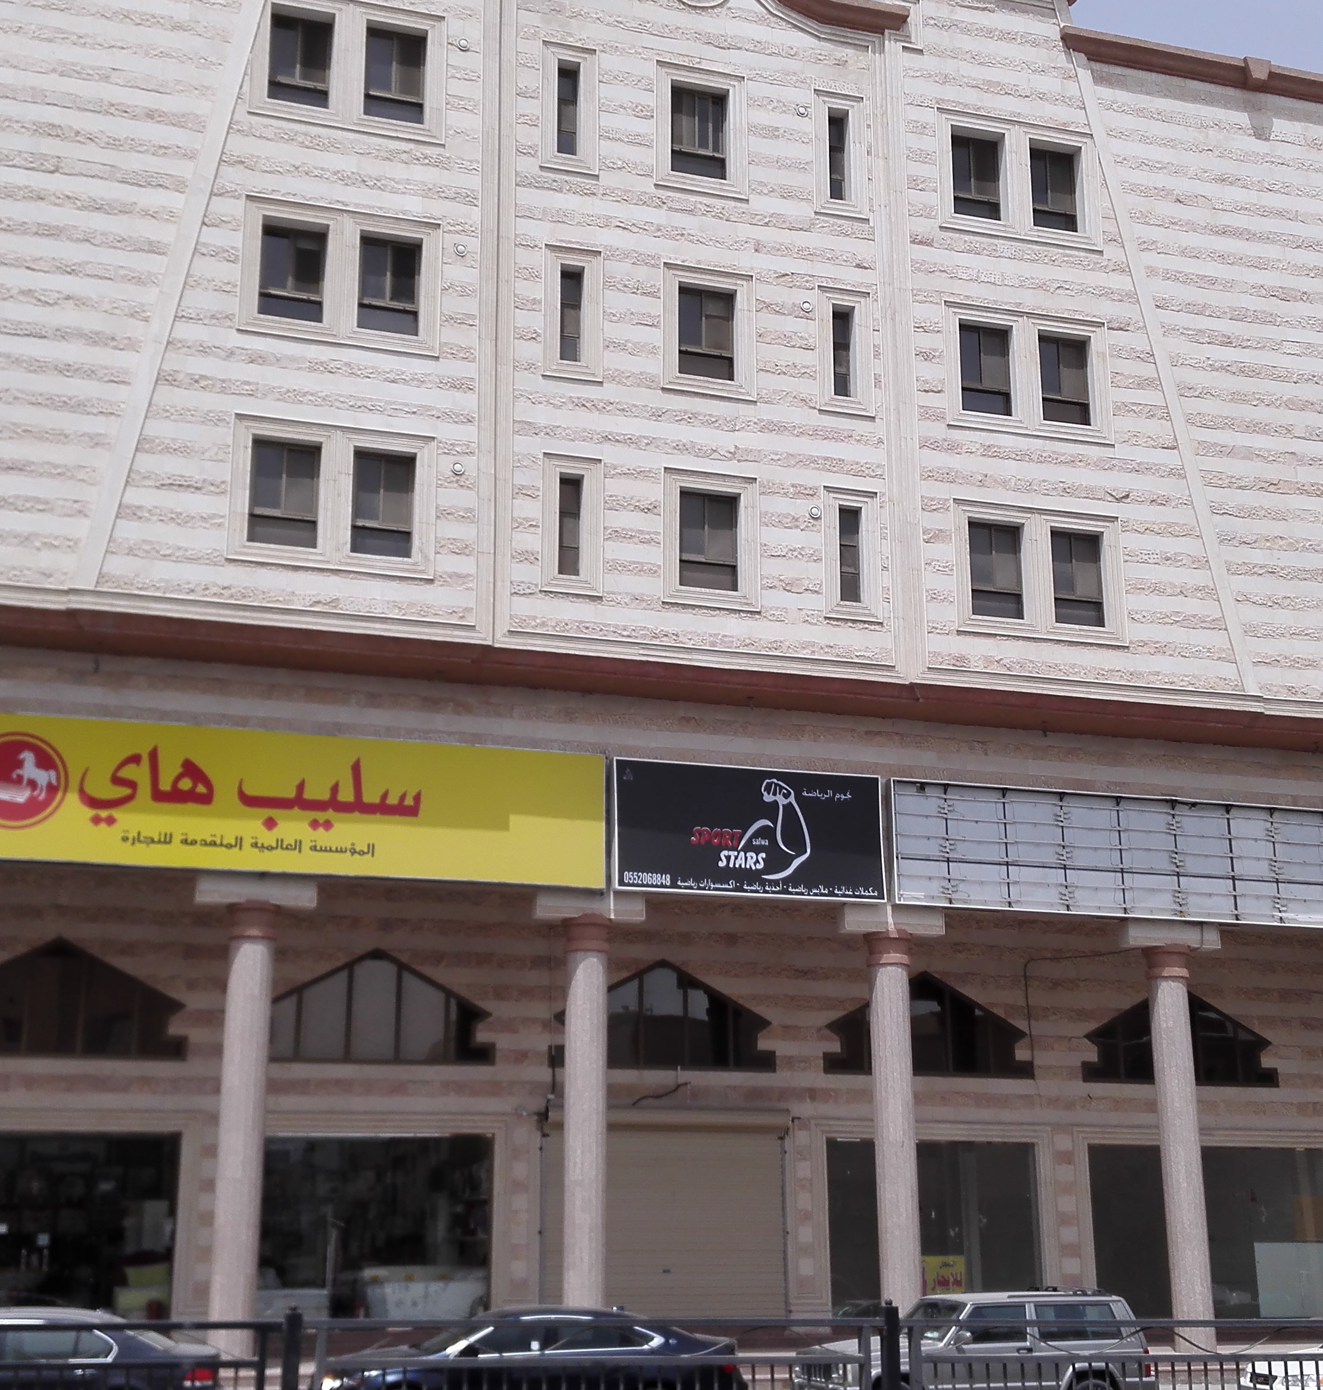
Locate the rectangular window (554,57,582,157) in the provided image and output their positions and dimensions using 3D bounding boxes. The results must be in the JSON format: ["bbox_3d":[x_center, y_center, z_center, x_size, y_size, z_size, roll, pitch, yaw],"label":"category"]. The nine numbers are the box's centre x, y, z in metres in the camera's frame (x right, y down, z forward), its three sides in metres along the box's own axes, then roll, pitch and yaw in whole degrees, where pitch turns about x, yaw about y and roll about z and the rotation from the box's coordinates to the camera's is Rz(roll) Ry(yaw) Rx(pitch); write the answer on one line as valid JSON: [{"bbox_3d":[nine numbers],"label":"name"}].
[{"bbox_3d":[-1.440,-9.045,28.352,0.349,1.566,0.180,5,-16,-16],"label":"rectangular window"}]

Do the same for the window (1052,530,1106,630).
[{"bbox_3d":[6.530,-1.794,28.697,0.916,1.566,0.180,5,-16,-16],"label":"window"}]

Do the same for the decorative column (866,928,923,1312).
[{"bbox_3d":[3.469,6.596,27.067,0.700,6.090,0.700,5,-15,-17],"label":"decorative column"}]

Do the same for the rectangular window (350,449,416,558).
[{"bbox_3d":[-3.970,-2.717,26.071,0.907,1.593,0.150,5,-15,-17],"label":"rectangular window"}]

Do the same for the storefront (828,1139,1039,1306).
[{"bbox_3d":[4.709,9.189,31.387,3.929,3.048,0.140,5,-15,-16],"label":"storefront"}]

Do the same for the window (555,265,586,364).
[{"bbox_3d":[-1.328,-5.682,27.369,0.369,1.526,0.150,4,-15,-17],"label":"window"}]

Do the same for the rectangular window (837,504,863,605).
[{"bbox_3d":[2.875,-2.119,27.792,0.370,1.529,0.150,4,-15,-17],"label":"rectangular window"}]

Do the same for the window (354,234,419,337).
[{"bbox_3d":[-4.003,-6.001,26.926,0.931,1.568,0.150,5,-15,-17],"label":"window"}]

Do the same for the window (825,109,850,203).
[{"bbox_3d":[2.870,-8.683,29.531,0.356,1.613,0.150,4,-15,-17],"label":"window"}]

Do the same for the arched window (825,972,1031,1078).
[{"bbox_3d":[4.518,5.593,31.290,3.916,1.734,0.150,5,-15,-17],"label":"arched window"}]

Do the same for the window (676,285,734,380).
[{"bbox_3d":[0.703,-5.431,27.449,0.900,1.490,0.150,4,-16,-17],"label":"window"}]

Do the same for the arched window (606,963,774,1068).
[{"bbox_3d":[0.027,5.334,30.616,3.928,1.805,0.150,4,-15,-17],"label":"arched window"}]

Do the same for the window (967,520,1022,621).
[{"bbox_3d":[5.209,-1.945,28.791,0.956,1.593,0.150,5,-15,-17],"label":"window"}]

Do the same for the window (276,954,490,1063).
[{"bbox_3d":[-4.657,5.014,29.399,3.924,1.791,0.200,5,-16,-16],"label":"window"}]

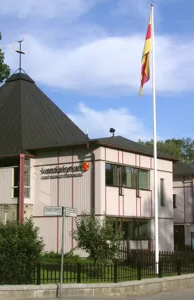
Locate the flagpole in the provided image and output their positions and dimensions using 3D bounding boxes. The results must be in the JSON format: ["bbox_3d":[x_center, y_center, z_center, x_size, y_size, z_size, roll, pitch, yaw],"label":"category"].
[{"bbox_3d":[1.975,-0.515,19.674,0.130,9.382,0.130,0,-8,0],"label":"flagpole"}]

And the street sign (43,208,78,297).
[{"bbox_3d":[-1.005,2.802,15.913,0.800,2.455,0.450,-4,-9,25],"label":"street sign"}]

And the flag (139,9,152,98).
[{"bbox_3d":[1.690,-3.344,20.031,0.399,3.050,0.250,0,-8,0],"label":"flag"}]

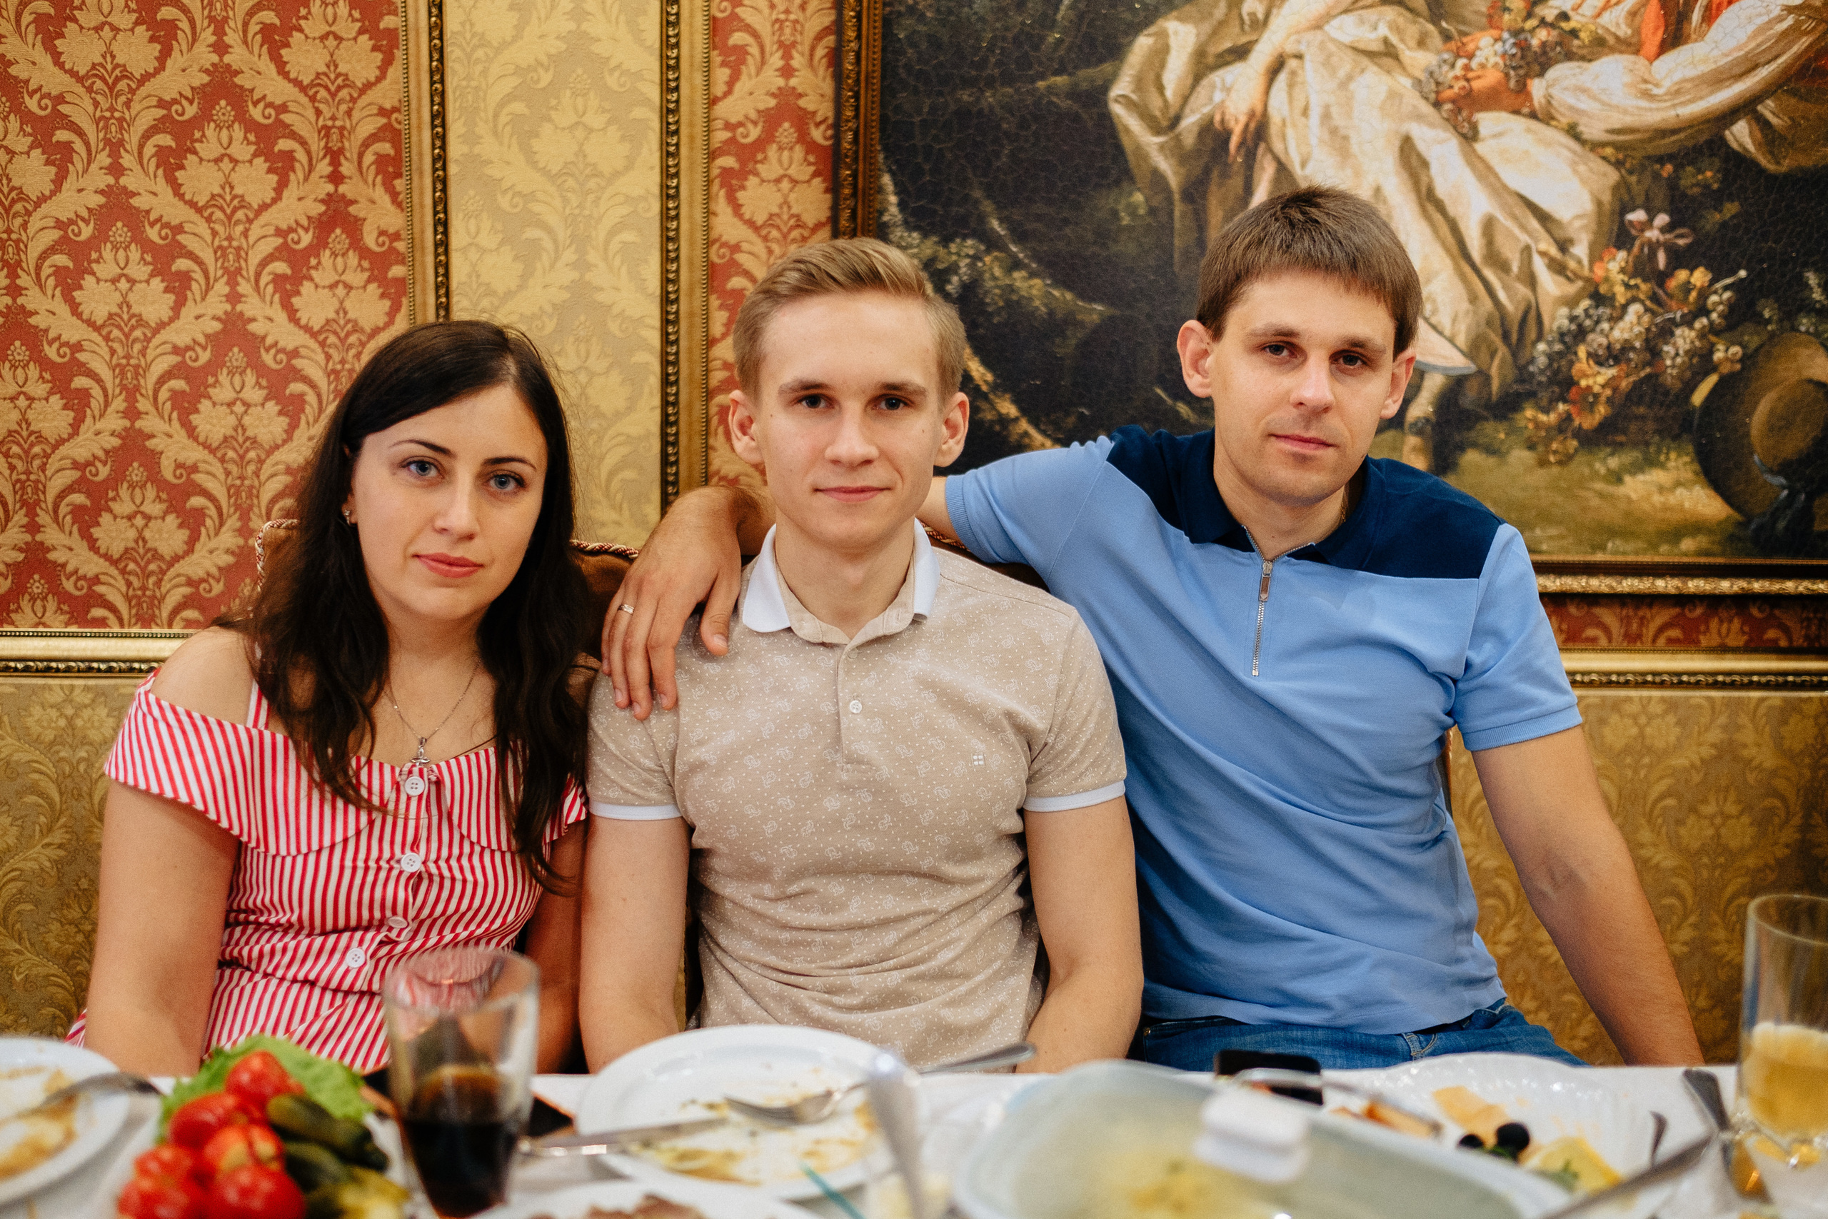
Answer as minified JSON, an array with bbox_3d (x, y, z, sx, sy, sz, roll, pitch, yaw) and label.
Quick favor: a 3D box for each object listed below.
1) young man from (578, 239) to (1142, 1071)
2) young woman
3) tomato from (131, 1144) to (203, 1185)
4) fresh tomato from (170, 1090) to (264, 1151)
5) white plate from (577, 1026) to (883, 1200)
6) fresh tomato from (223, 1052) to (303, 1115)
[{"bbox_3d":[-0.054,0.413,1.428,0.500,1.340,0.720,1,10,0],"label":"young man"},{"bbox_3d":[-0.430,0.437,1.363,0.470,1.290,0.720,-1,11,-14],"label":"young woman"},{"bbox_3d":[-0.433,0.328,1.040,0.049,0.043,0.048,1,10,0],"label":"tomato"},{"bbox_3d":[-0.427,0.315,1.085,0.054,0.046,0.052,1,10,0],"label":"fresh tomato"},{"bbox_3d":[-0.108,0.341,1.197,0.245,0.026,0.245,1,10,0],"label":"white plate"},{"bbox_3d":[-0.415,0.304,1.135,0.051,0.045,0.050,1,10,0],"label":"fresh tomato"}]

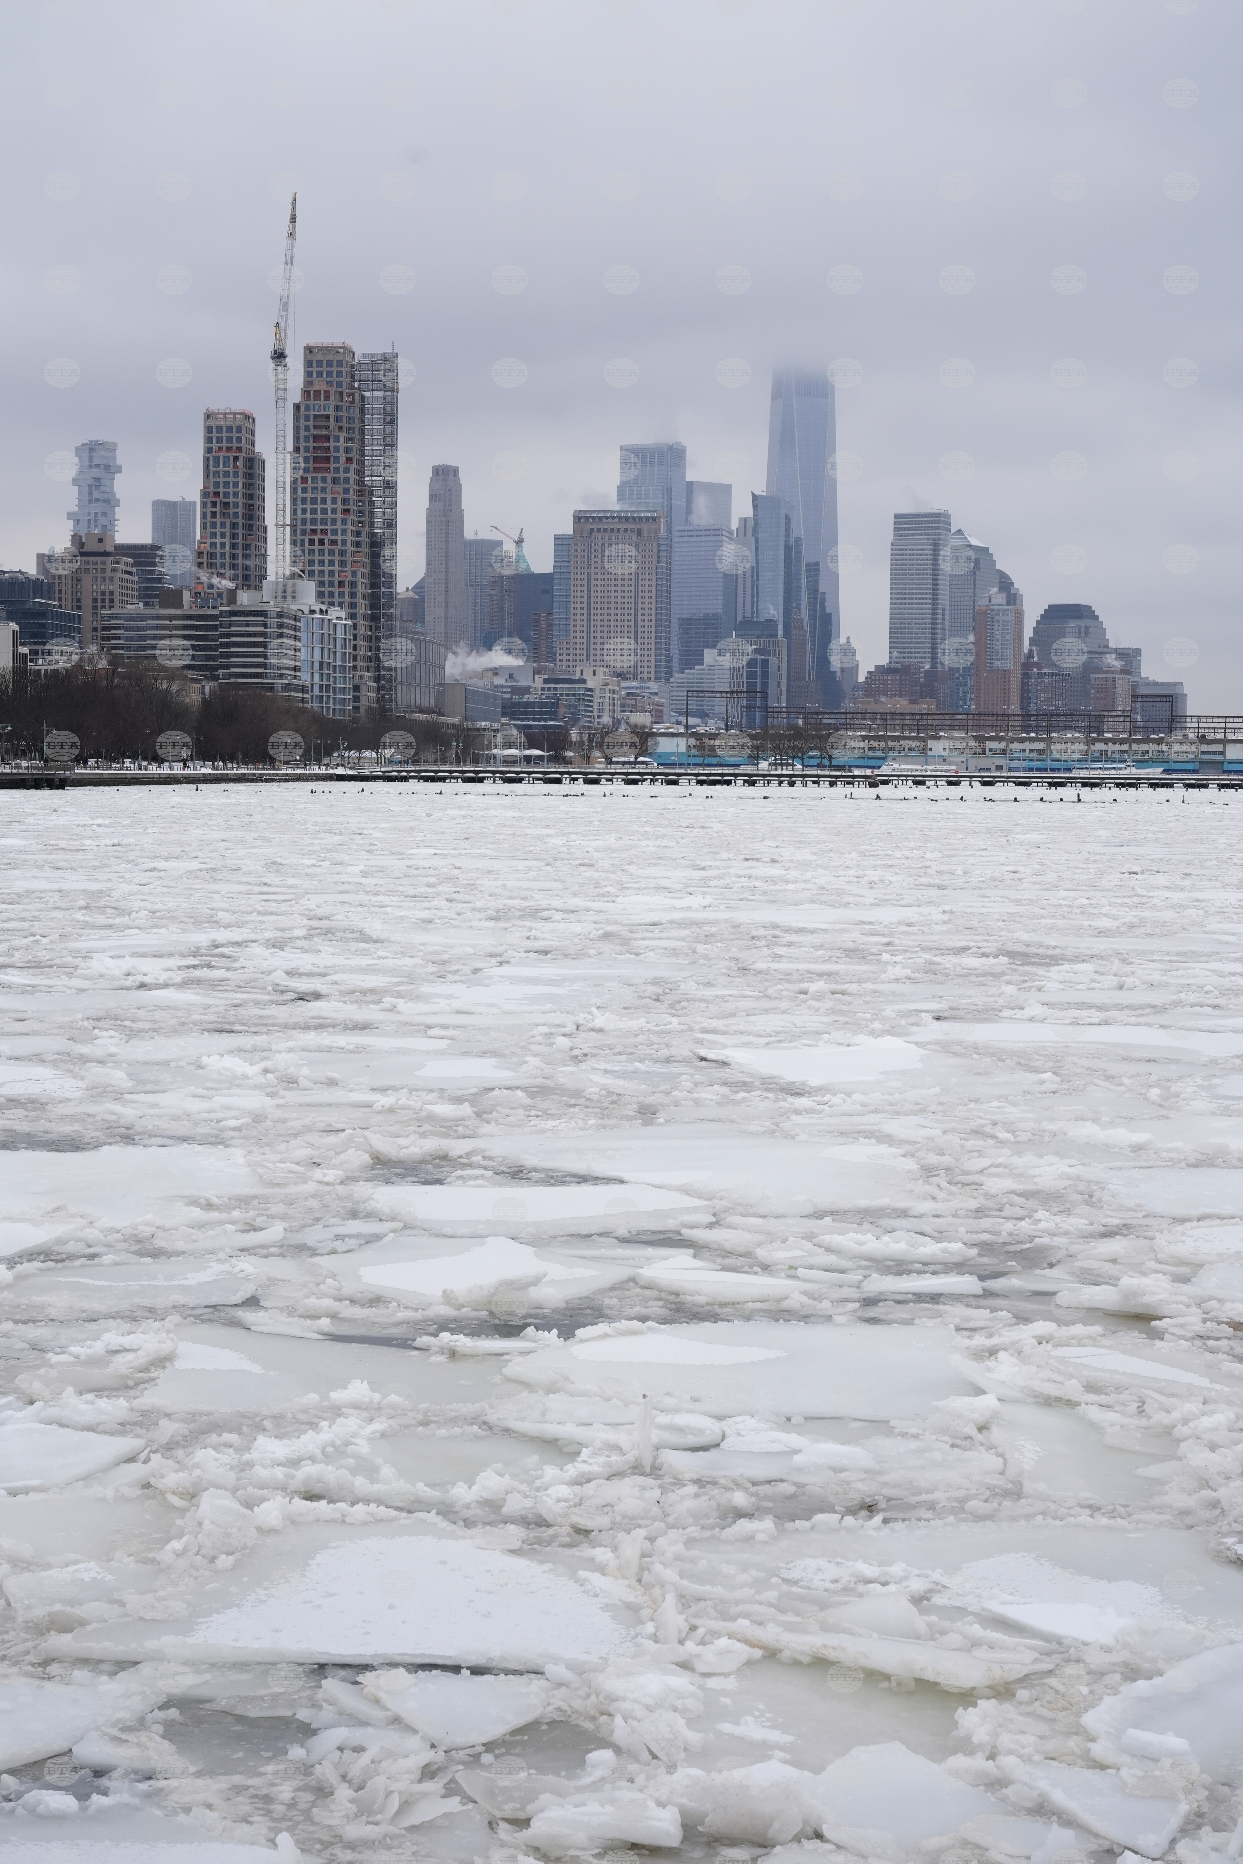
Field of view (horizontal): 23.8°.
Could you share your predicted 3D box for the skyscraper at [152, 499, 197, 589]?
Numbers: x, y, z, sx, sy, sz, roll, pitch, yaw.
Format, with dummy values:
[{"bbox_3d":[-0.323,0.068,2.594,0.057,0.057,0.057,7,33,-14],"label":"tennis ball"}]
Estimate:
[{"bbox_3d":[-463.625,-311.453,3072.110,36.000,269.000,31.000,2,4,31],"label":"skyscraper"}]

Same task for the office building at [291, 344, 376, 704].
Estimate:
[{"bbox_3d":[-99.340,-128.930,1016.290,24.500,141.500,25.000,1,3,5],"label":"office building"}]

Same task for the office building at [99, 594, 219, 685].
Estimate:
[{"bbox_3d":[-133.630,-72.870,855.300,32.000,47.500,21.000,1,3,6],"label":"office building"}]

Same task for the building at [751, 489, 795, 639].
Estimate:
[{"bbox_3d":[132.568,-267.858,2588.824,32.000,238.000,26.000,2,4,28],"label":"building"}]

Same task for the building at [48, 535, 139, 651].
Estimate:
[{"bbox_3d":[-228.772,-122.564,1283.052,34.000,99.300,22.000,1,3,16],"label":"building"}]

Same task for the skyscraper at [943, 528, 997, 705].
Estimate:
[{"bbox_3d":[318.270,-266.970,2778.940,53.000,222.000,54.000,3,4,28],"label":"skyscraper"}]

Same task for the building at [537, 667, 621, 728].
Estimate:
[{"bbox_3d":[-23.539,-120.618,1645.775,40.000,53.400,40.000,1,3,13],"label":"building"}]

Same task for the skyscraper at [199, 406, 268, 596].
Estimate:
[{"bbox_3d":[-134.440,-118.680,1021.920,19.500,119.500,22.500,1,3,5],"label":"skyscraper"}]

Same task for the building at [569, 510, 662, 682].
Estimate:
[{"bbox_3d":[-3.900,-196.100,1976.940,58.000,166.000,45.000,1,3,8],"label":"building"}]

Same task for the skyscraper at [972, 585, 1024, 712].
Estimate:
[{"bbox_3d":[303.920,-202.110,2377.040,32.000,139.000,27.000,2,4,28],"label":"skyscraper"}]

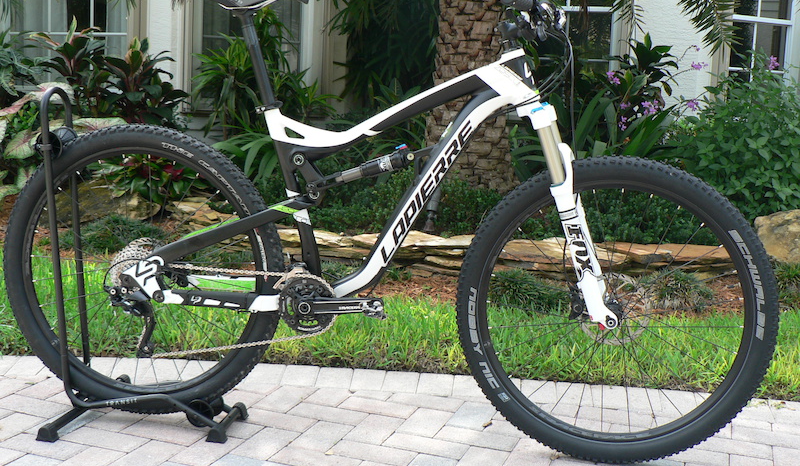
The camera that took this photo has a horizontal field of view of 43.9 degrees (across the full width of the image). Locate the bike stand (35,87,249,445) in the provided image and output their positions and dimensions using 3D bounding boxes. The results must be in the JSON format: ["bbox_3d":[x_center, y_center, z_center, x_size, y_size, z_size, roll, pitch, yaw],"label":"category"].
[{"bbox_3d":[-0.638,0.063,2.458,0.530,0.830,0.410,4,9,9],"label":"bike stand"}]

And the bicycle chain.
[{"bbox_3d":[-0.412,0.207,2.412,0.515,0.250,0.020,4,9,9],"label":"bicycle chain"}]

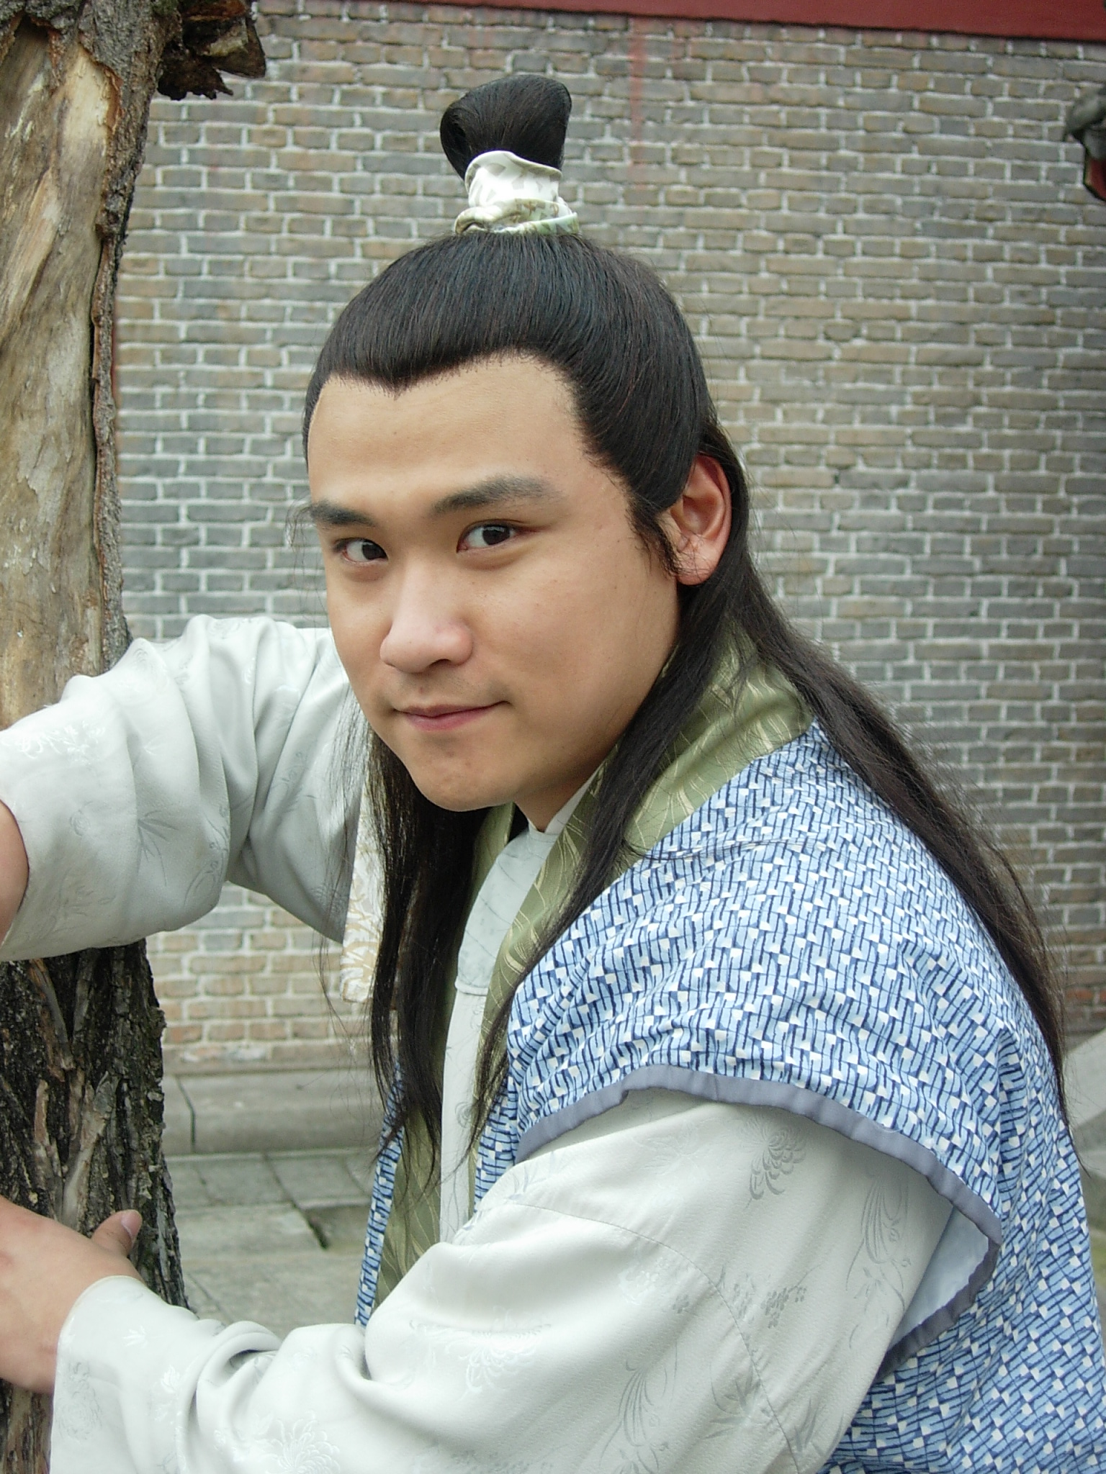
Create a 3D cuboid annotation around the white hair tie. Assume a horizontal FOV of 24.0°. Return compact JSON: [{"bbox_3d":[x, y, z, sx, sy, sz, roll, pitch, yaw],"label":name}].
[{"bbox_3d":[-0.017,-0.251,1.200,0.055,0.038,0.052,-2,3,0],"label":"white hair tie"}]

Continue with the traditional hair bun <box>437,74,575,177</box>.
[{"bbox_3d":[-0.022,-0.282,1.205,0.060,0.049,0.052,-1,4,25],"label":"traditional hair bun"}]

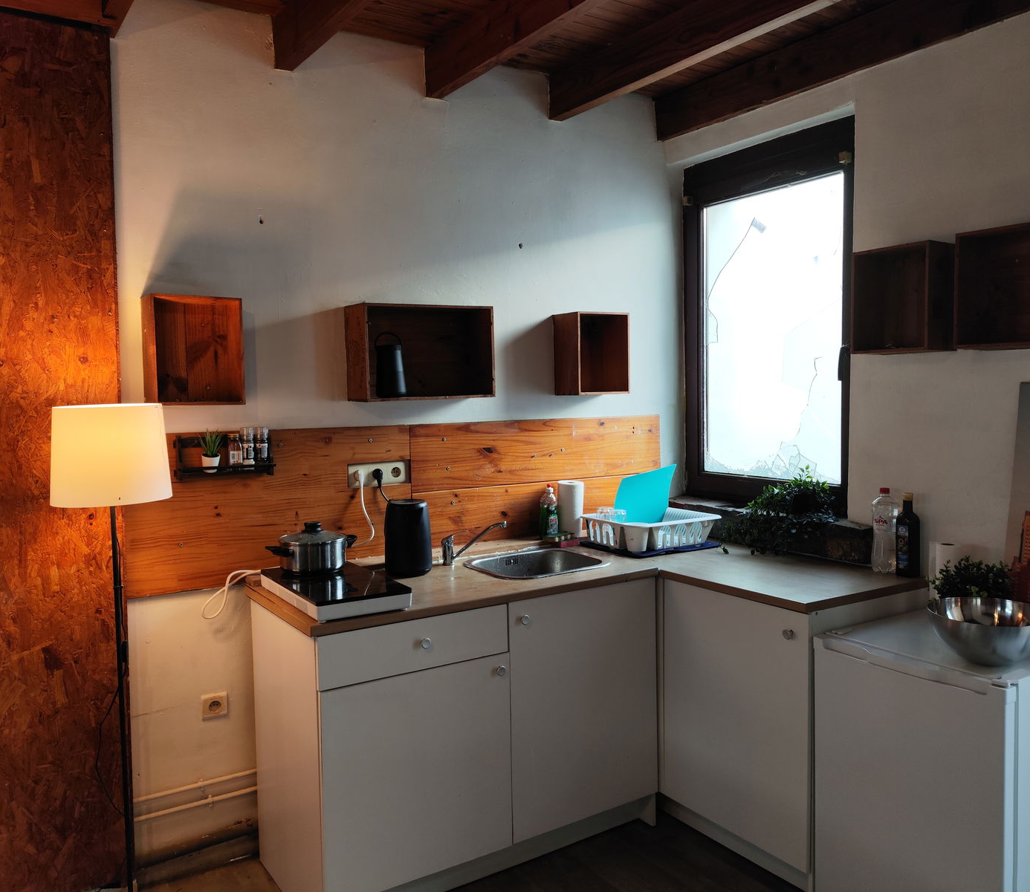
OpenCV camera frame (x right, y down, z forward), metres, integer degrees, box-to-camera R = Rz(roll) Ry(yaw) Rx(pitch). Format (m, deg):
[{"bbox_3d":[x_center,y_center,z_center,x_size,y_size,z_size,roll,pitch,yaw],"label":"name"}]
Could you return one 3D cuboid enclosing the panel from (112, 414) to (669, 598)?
[{"bbox_3d":[-0.263,0.169,3.093,2.206,0.515,0.025,-3,3,-33],"label":"panel"}]

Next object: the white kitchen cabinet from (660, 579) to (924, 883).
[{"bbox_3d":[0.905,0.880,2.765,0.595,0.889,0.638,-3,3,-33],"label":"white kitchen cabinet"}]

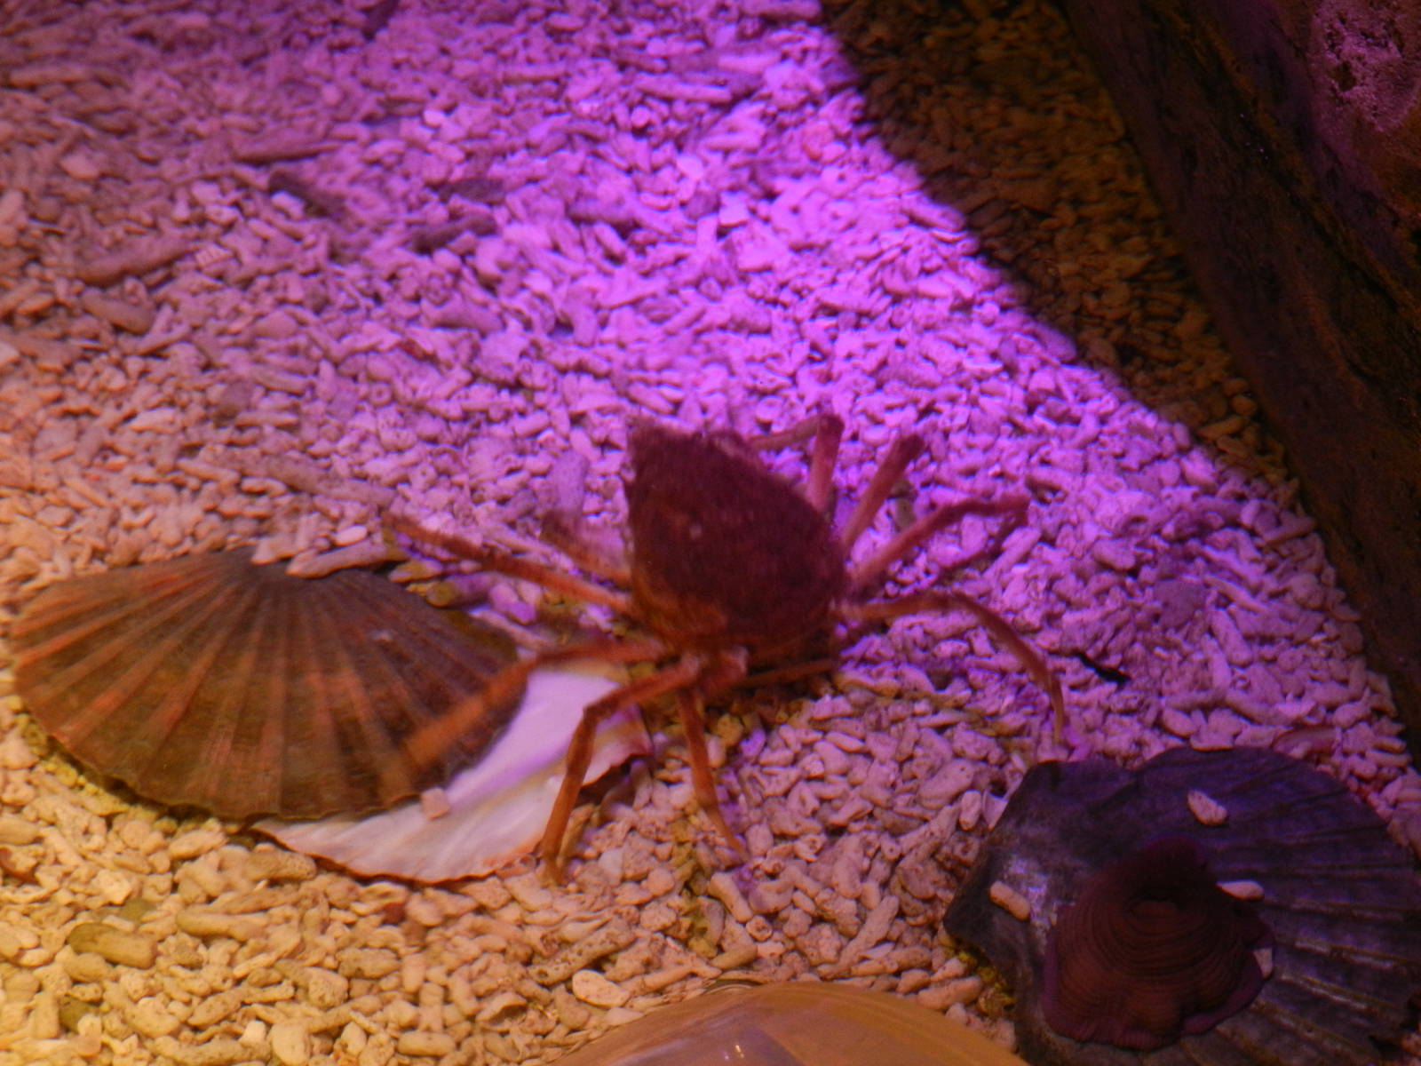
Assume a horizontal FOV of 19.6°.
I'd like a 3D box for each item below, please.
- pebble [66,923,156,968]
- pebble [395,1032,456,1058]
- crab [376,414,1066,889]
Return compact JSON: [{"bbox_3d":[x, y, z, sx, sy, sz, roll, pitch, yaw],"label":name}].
[{"bbox_3d":[-0.149,0.103,1.020,0.022,0.008,0.009,11,43,12],"label":"pebble"},{"bbox_3d":[-0.069,0.124,0.997,0.014,0.006,0.007,0,42,0],"label":"pebble"},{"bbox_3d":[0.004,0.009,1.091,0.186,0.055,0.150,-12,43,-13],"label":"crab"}]

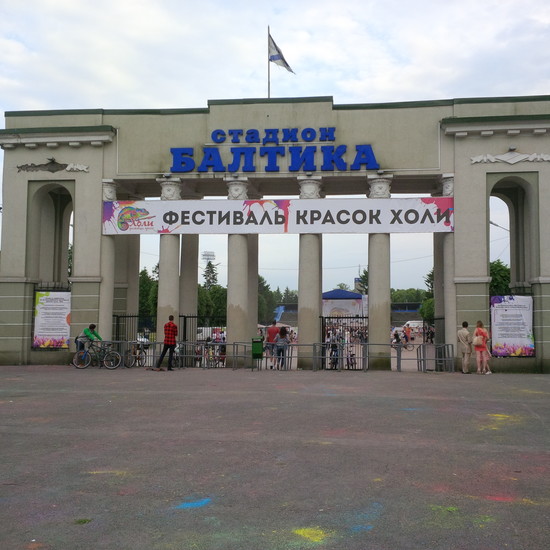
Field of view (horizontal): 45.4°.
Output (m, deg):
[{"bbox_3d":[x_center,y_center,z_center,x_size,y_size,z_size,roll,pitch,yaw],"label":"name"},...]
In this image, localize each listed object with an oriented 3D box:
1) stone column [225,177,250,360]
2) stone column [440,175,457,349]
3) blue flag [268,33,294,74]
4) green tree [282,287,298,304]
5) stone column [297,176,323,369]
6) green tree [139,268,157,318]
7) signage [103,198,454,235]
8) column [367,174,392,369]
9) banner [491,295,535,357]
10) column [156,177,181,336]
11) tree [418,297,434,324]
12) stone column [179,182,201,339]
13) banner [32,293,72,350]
[{"bbox_3d":[-1.362,-0.125,23.523,0.840,6.835,0.840,0,-4,6],"label":"stone column"},{"bbox_3d":[5.934,-0.112,22.300,0.550,6.725,0.750,0,-4,7],"label":"stone column"},{"bbox_3d":[0.245,-8.321,24.725,0.946,1.550,0.250,0,-4,6],"label":"blue flag"},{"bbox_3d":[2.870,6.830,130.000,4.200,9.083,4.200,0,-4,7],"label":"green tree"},{"bbox_3d":[1.202,-0.113,22.869,0.820,6.757,0.820,0,-4,7],"label":"stone column"},{"bbox_3d":[-9.708,2.436,50.000,3.400,5.848,3.400,0,-4,7],"label":"green tree"},{"bbox_3d":[-0.058,-2.021,22.733,12.221,1.189,0.060,0,-4,7],"label":"signage"},{"bbox_3d":[3.678,-0.130,22.948,0.840,6.790,0.840,0,-4,6],"label":"column"},{"bbox_3d":[7.960,1.719,21.964,1.390,2.041,0.060,0,-4,6],"label":"banner"},{"bbox_3d":[-3.819,-0.120,23.803,0.840,6.854,0.840,0,-4,6],"label":"column"},{"bbox_3d":[11.763,3.502,50.000,2.200,3.721,2.200,0,-4,7],"label":"tree"},{"bbox_3d":[-3.418,0.110,26.236,0.800,6.771,0.800,0,-4,7],"label":"stone column"},{"bbox_3d":[-8.063,1.634,23.799,1.404,2.068,0.060,0,-4,6],"label":"banner"}]

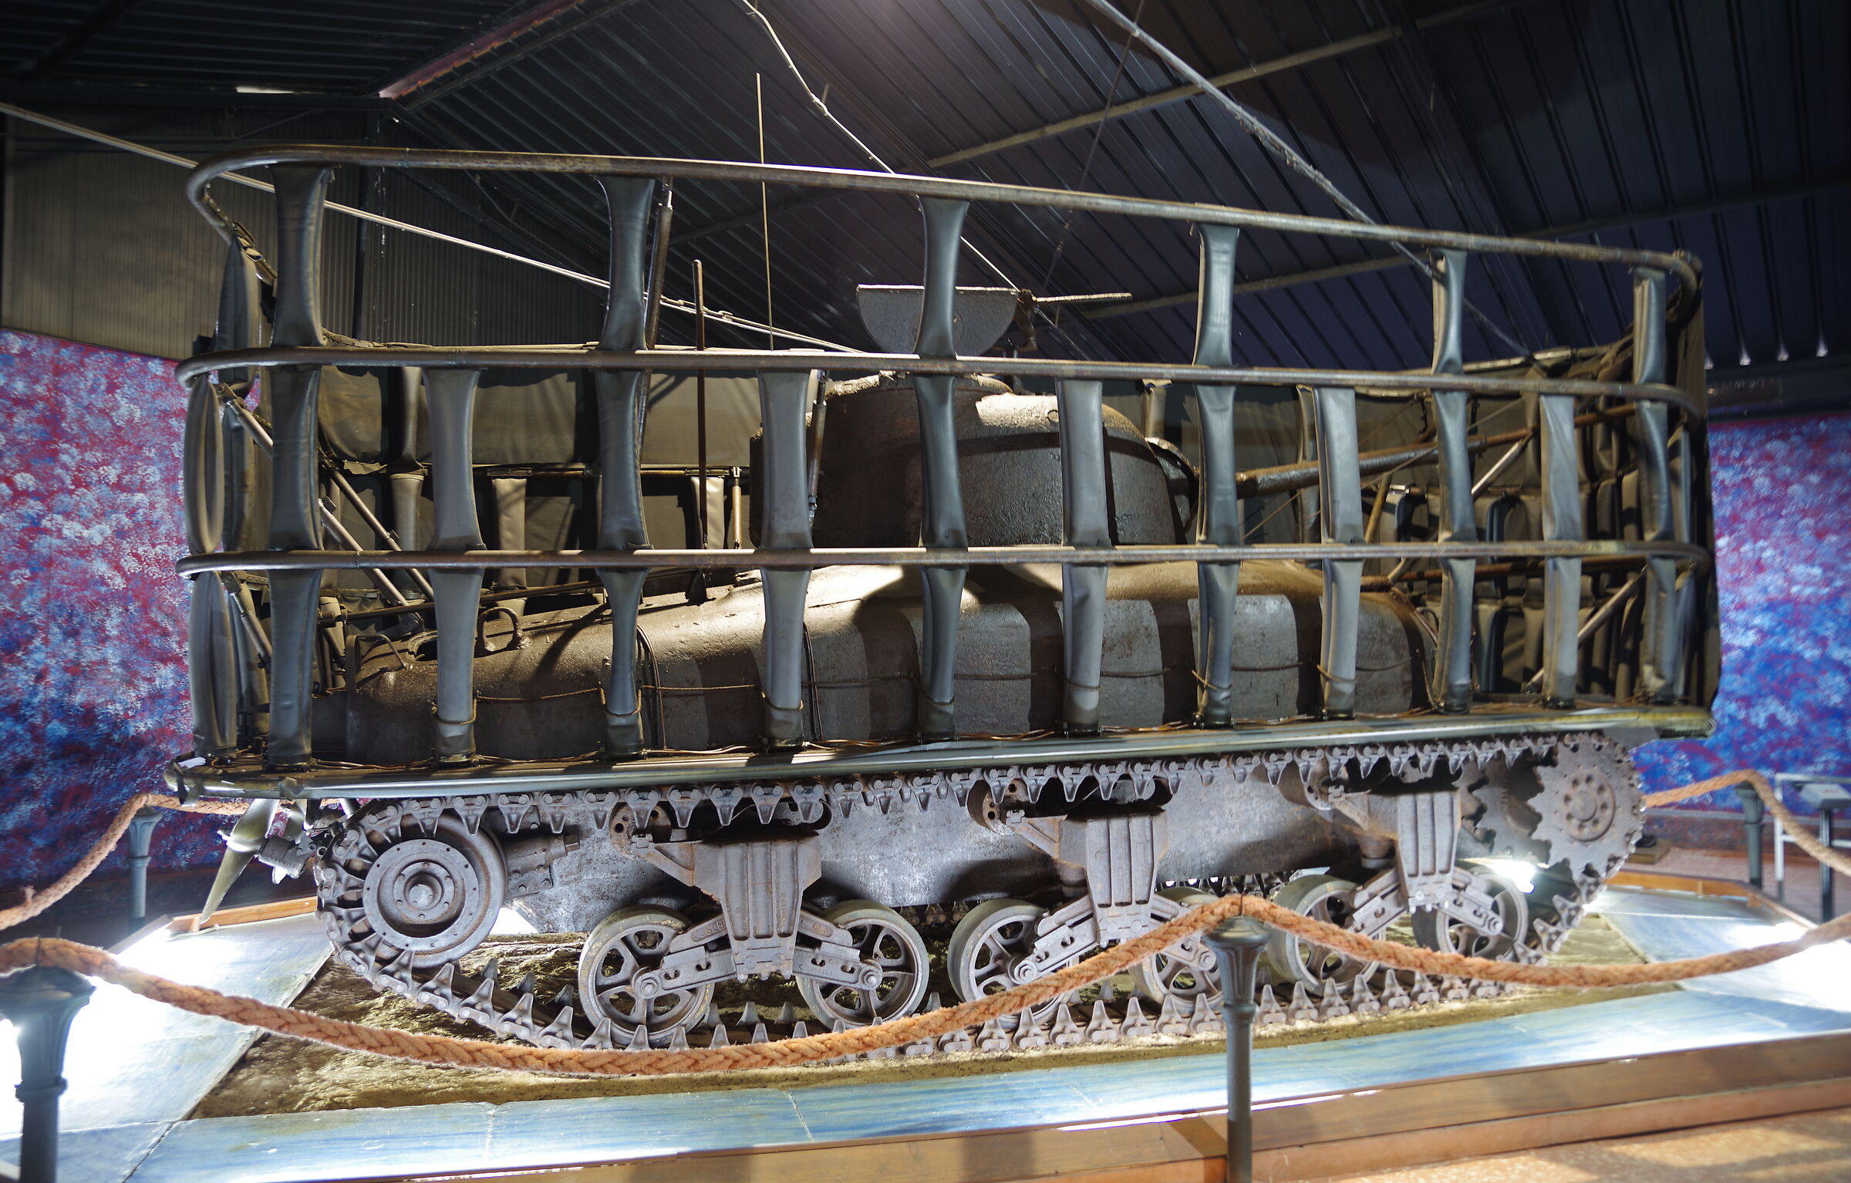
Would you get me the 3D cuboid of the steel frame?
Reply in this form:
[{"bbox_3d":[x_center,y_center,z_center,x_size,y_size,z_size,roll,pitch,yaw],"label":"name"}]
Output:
[{"bbox_3d":[0.503,-0.386,6.262,7.150,2.230,2.780,-1,-3,-16],"label":"steel frame"}]

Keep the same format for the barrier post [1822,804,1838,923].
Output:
[{"bbox_3d":[5.492,1.674,7.500,0.065,0.770,0.065,0,-3,-16],"label":"barrier post"}]

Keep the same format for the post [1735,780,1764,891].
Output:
[{"bbox_3d":[5.505,1.686,8.200,0.190,0.875,0.190,0,-3,-16],"label":"post"}]

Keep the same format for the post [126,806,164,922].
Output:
[{"bbox_3d":[-4.386,1.637,6.900,0.190,0.875,0.190,0,-3,-16],"label":"post"}]

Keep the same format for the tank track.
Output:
[{"bbox_3d":[0.568,1.230,5.094,5.570,1.130,0.430,-1,-3,-16],"label":"tank track"}]

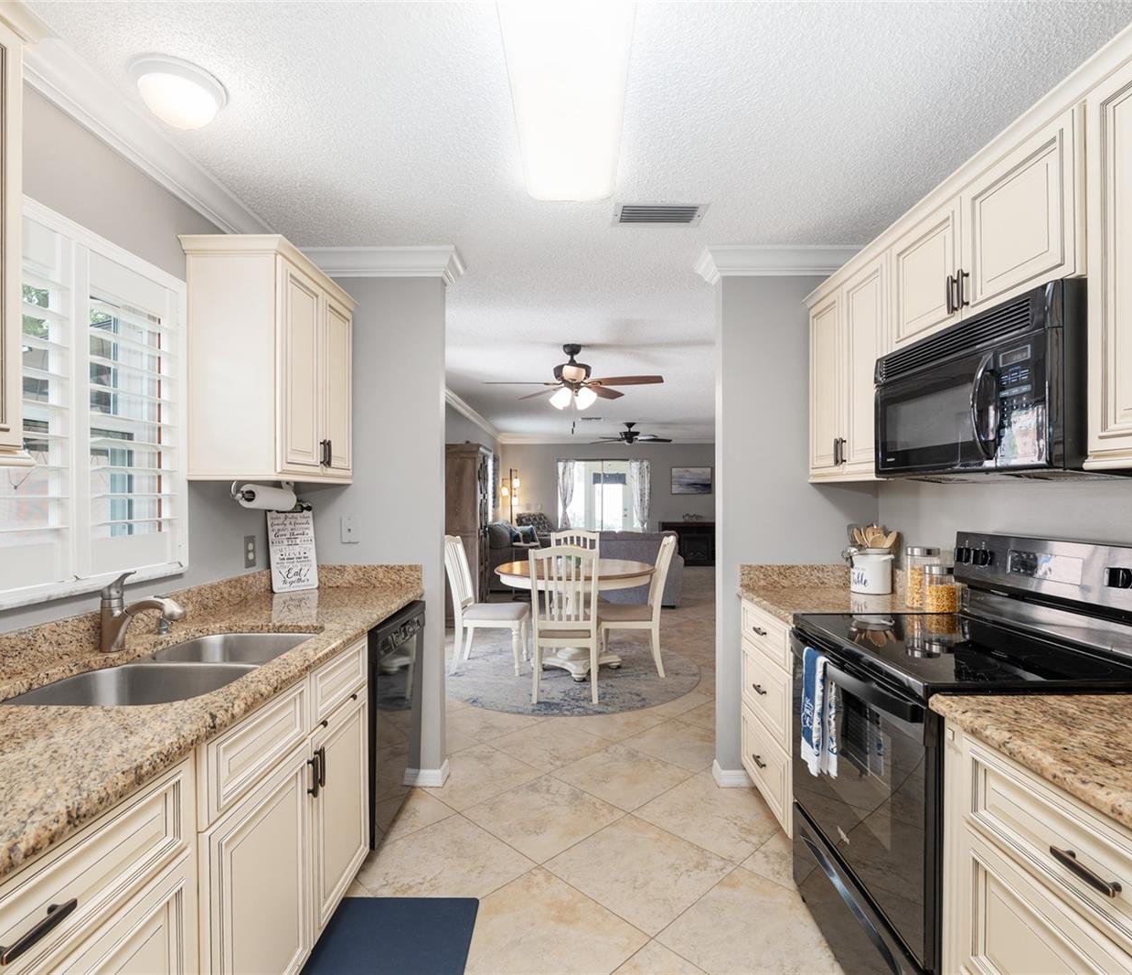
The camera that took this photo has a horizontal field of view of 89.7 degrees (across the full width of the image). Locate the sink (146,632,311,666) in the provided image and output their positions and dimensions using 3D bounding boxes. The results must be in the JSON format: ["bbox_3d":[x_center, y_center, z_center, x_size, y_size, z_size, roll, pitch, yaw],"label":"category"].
[{"bbox_3d":[-0.947,0.572,1.699,0.405,0.200,0.345,0,-1,1],"label":"sink"}]

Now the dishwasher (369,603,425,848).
[{"bbox_3d":[-0.944,0.918,2.290,0.610,0.810,0.610,0,-1,1],"label":"dishwasher"}]

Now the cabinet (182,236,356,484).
[{"bbox_3d":[-1.112,-0.429,2.263,0.333,0.808,0.707,0,-1,1],"label":"cabinet"}]

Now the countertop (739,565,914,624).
[{"bbox_3d":[1.111,0.429,2.325,0.650,0.140,0.590,0,-1,1],"label":"countertop"}]

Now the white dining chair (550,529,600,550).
[{"bbox_3d":[0.092,0.898,4.993,0.450,1.010,0.570,0,-1,1],"label":"white dining chair"}]

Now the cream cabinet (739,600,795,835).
[{"bbox_3d":[1.106,0.921,2.263,0.630,0.855,0.610,0,-1,1],"label":"cream cabinet"}]

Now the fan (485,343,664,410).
[{"bbox_3d":[0.055,-0.807,4.200,1.300,0.480,1.300,0,-1,1],"label":"fan"}]

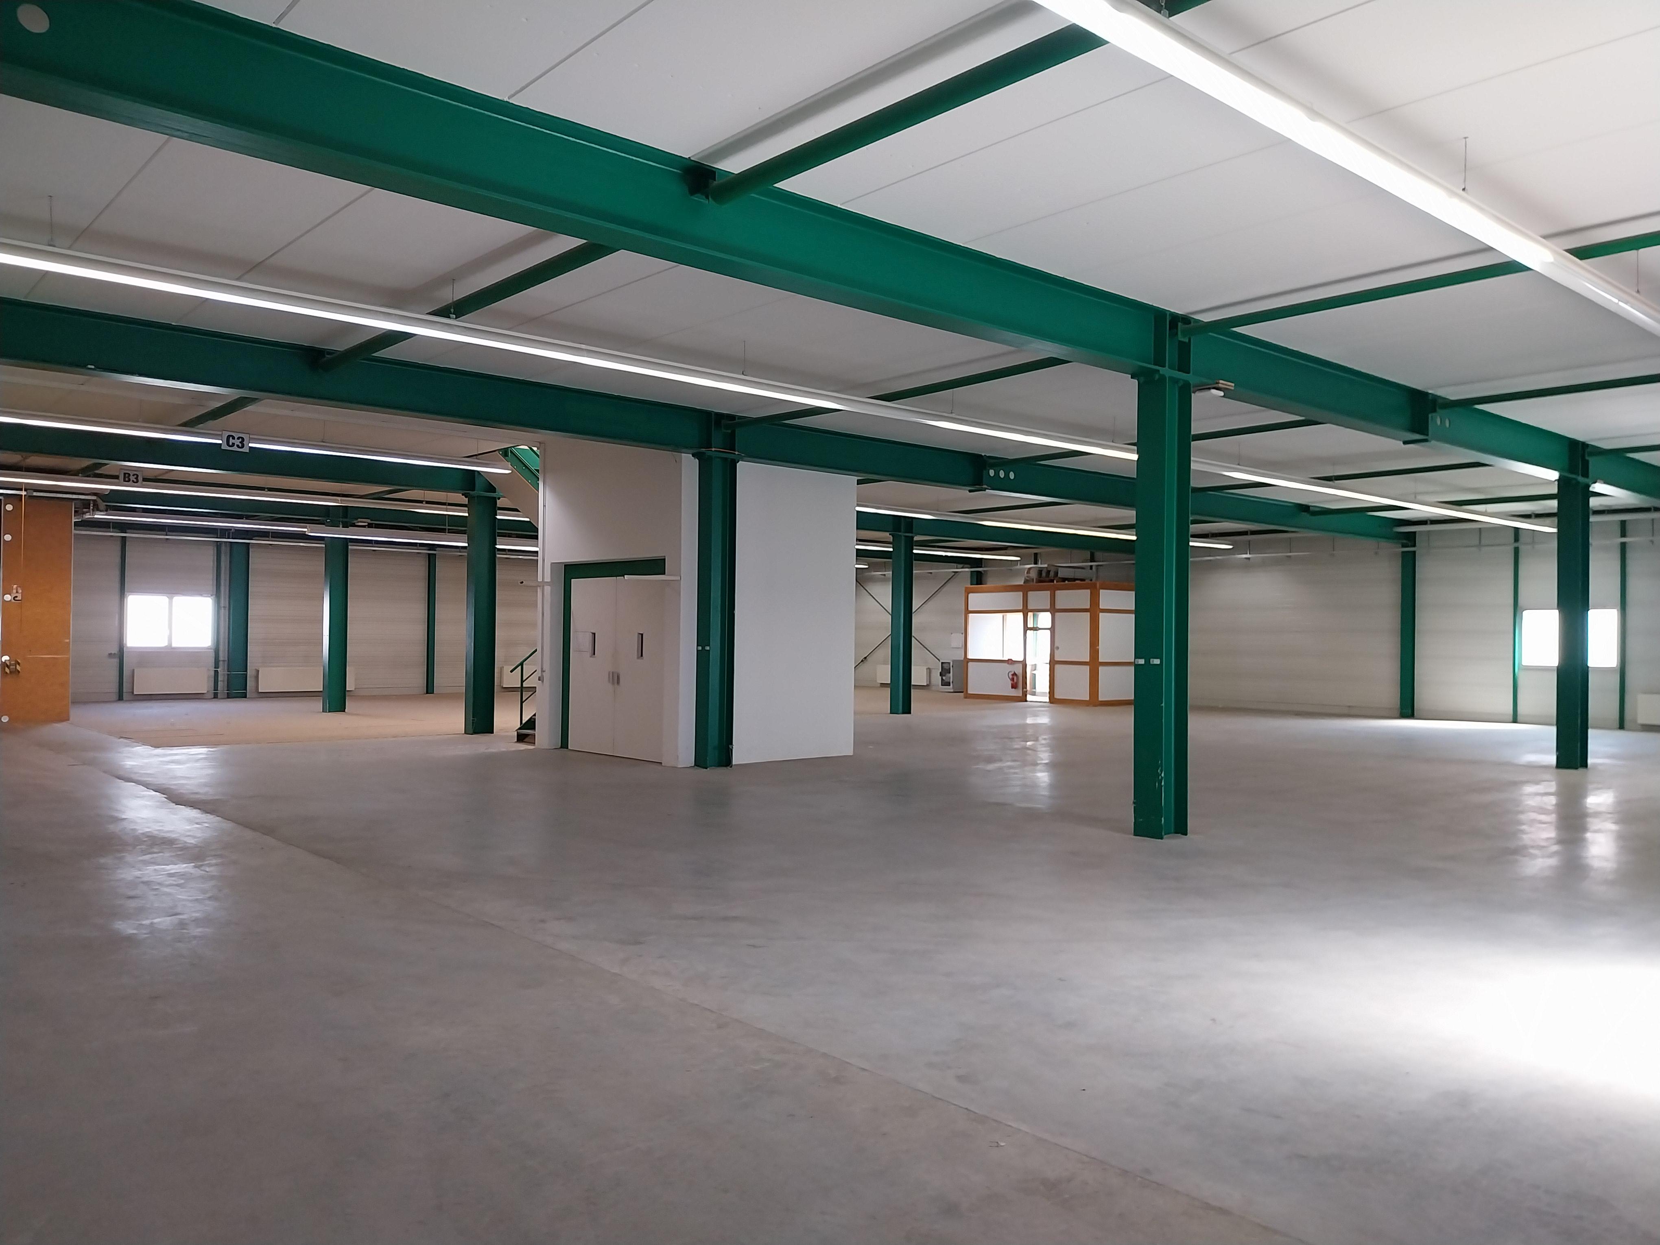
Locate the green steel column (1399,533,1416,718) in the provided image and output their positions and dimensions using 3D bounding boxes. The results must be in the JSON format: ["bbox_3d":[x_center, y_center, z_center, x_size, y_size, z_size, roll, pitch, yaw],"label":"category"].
[{"bbox_3d":[13.666,0.136,29.436,0.380,4.200,0.300,1,-1,-41],"label":"green steel column"}]

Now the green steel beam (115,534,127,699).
[{"bbox_3d":[-16.982,-0.155,29.945,0.095,4.100,0.110,1,-1,-41],"label":"green steel beam"}]

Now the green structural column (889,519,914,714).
[{"bbox_3d":[1.620,-0.071,27.993,0.385,4.300,0.300,1,-1,-41],"label":"green structural column"}]

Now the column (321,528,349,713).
[{"bbox_3d":[-10.443,-0.125,26.350,0.388,4.037,0.295,1,-1,-41],"label":"column"}]

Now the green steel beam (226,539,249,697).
[{"bbox_3d":[-14.910,-0.119,31.348,0.388,4.019,0.295,1,-1,-41],"label":"green steel beam"}]

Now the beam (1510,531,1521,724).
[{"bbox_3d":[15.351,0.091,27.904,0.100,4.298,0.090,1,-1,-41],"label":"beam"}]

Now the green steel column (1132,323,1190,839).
[{"bbox_3d":[2.979,-0.388,11.177,0.388,4.576,0.295,1,-1,-41],"label":"green steel column"}]

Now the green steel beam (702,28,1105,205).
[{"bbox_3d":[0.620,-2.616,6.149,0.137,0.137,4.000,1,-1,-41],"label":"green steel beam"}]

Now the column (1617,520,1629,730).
[{"bbox_3d":[16.603,-0.001,26.100,0.110,4.450,0.095,1,-1,-41],"label":"column"}]

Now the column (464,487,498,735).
[{"bbox_3d":[-5.946,-0.174,21.234,0.385,4.150,0.300,1,-1,-41],"label":"column"}]

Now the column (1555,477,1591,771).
[{"bbox_3d":[10.571,-0.011,17.744,0.388,4.159,0.295,1,-1,-41],"label":"column"}]

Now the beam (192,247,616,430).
[{"bbox_3d":[-5.060,-2.592,12.606,0.137,0.137,12.400,1,-1,-41],"label":"beam"}]

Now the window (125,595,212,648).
[{"bbox_3d":[-16.026,-0.023,30.302,1.970,1.375,0.100,1,-1,-41],"label":"window"}]

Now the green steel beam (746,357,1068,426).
[{"bbox_3d":[0.731,-2.506,13.705,0.099,0.098,6.400,1,-1,-41],"label":"green steel beam"}]

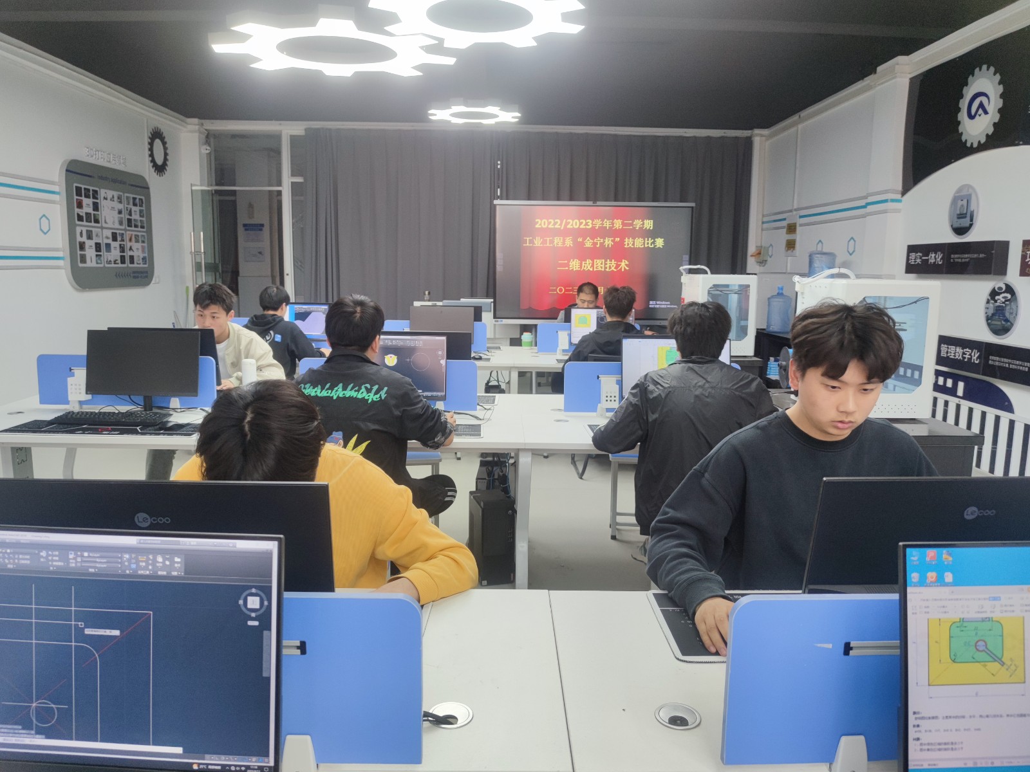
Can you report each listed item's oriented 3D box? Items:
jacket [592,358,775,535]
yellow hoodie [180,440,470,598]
[{"bbox_3d":[0.655,0.198,2.710,0.680,0.660,0.500,0,9,-1],"label":"jacket"},{"bbox_3d":[-0.413,0.411,1.627,0.620,0.560,0.550,2,10,5],"label":"yellow hoodie"}]

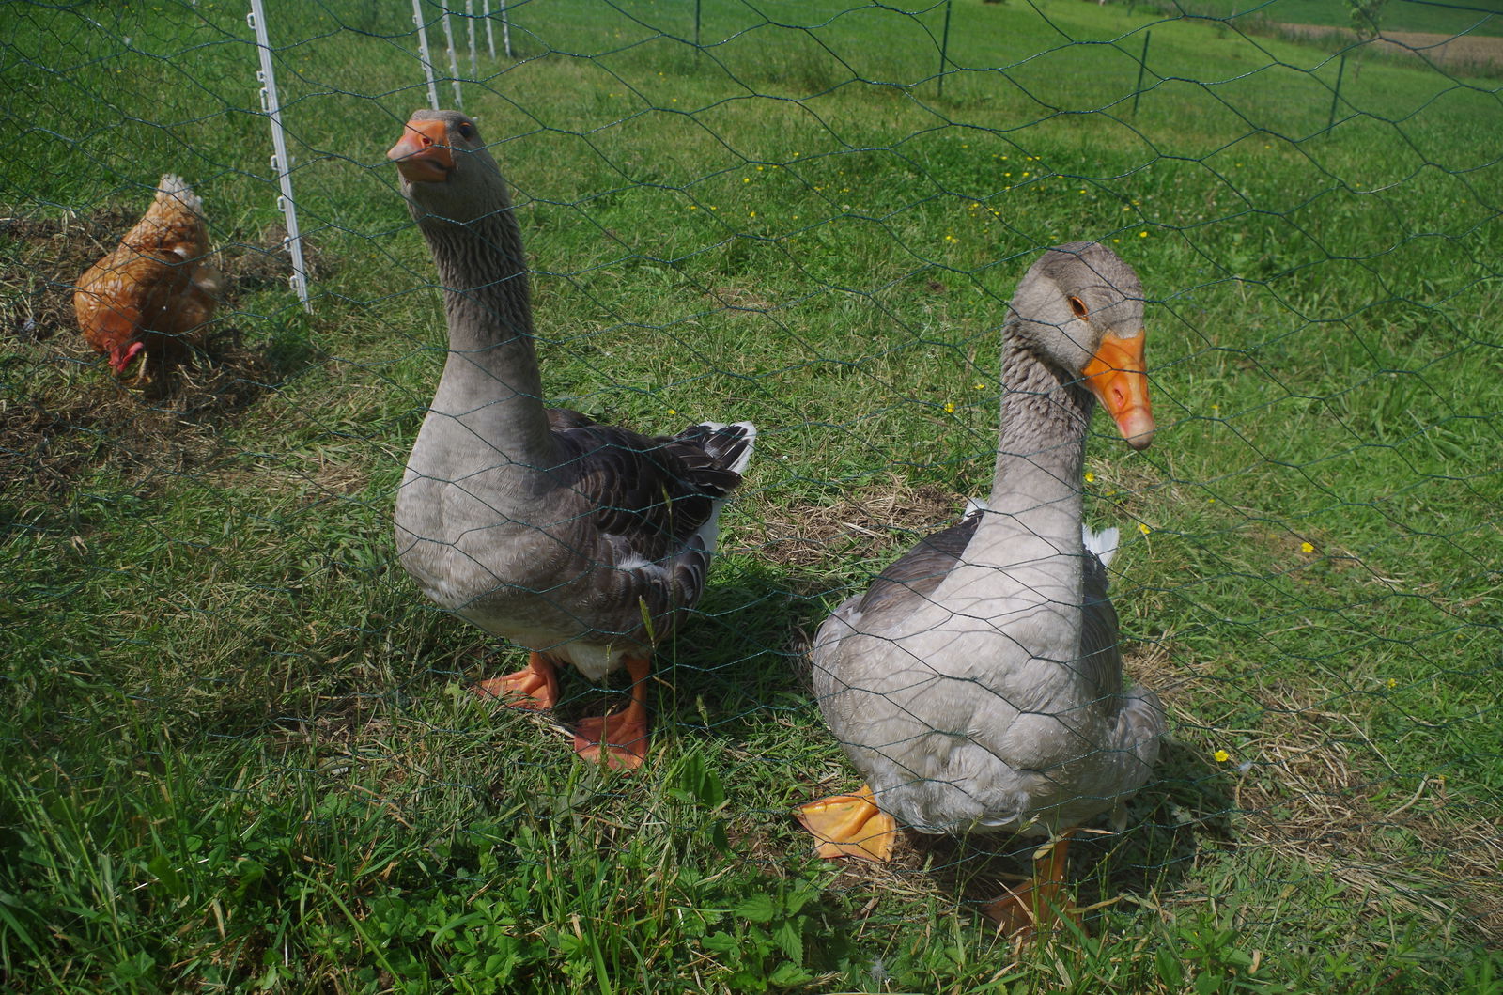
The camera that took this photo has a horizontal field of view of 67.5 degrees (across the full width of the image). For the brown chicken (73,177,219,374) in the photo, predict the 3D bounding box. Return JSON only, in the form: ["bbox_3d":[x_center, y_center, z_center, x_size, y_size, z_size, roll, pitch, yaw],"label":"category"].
[{"bbox_3d":[-1.396,-0.517,2.620,0.240,0.400,0.410,4,26,9],"label":"brown chicken"}]

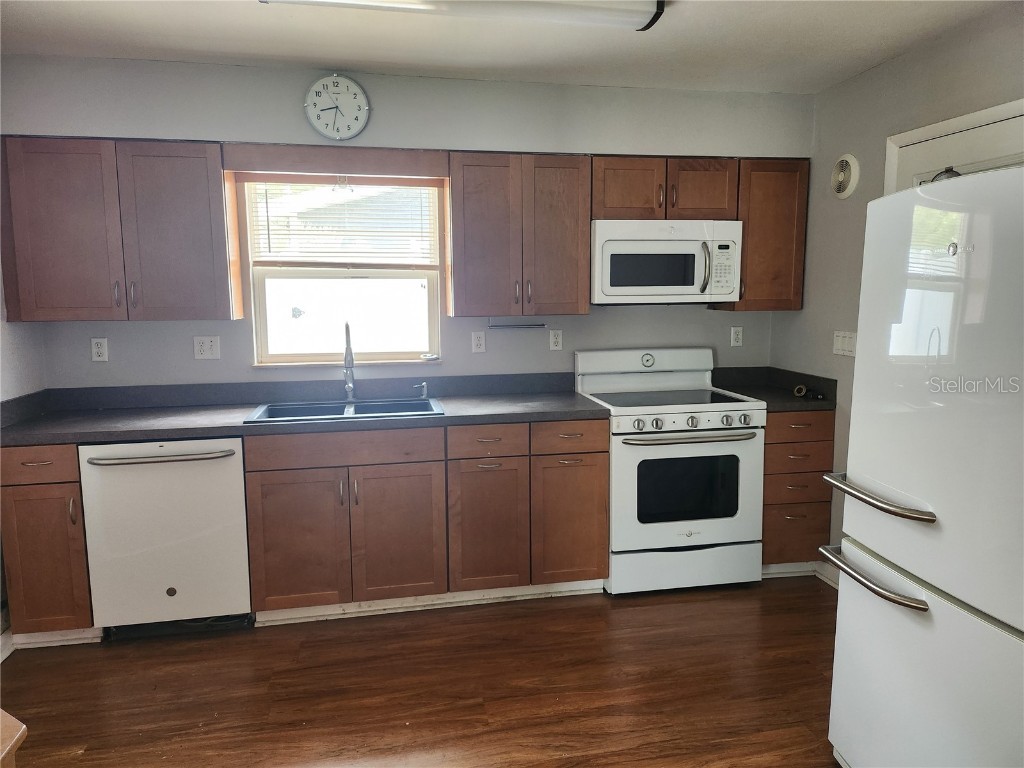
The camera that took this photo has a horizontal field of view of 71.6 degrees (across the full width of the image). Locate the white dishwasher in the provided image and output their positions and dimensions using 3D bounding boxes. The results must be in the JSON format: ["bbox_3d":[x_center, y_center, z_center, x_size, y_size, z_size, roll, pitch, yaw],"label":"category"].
[{"bbox_3d":[-1.476,0.585,3.211,0.614,0.769,0.611,-2,7,-11],"label":"white dishwasher"}]

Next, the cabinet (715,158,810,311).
[{"bbox_3d":[1.308,-0.773,3.811,0.392,0.763,0.325,-2,7,-11],"label":"cabinet"}]

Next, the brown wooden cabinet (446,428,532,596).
[{"bbox_3d":[-0.161,0.525,3.486,0.374,0.764,0.630,-2,7,-11],"label":"brown wooden cabinet"}]

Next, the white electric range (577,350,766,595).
[{"bbox_3d":[0.781,0.407,3.622,0.764,1.120,0.675,-2,7,-11],"label":"white electric range"}]

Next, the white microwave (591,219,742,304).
[{"bbox_3d":[0.742,-0.616,3.668,0.760,0.396,0.390,-2,7,-11],"label":"white microwave"}]

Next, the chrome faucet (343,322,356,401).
[{"bbox_3d":[-0.786,-0.093,3.414,0.062,0.402,0.240,-2,7,-11],"label":"chrome faucet"}]

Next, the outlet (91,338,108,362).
[{"bbox_3d":[-1.957,-0.161,3.372,0.070,0.111,0.012,-2,7,-11],"label":"outlet"}]

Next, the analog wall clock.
[{"bbox_3d":[-0.777,-1.234,3.162,0.286,0.286,0.042,-2,7,-11],"label":"analog wall clock"}]

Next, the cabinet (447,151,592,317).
[{"bbox_3d":[0.021,-0.725,3.545,0.675,0.762,0.320,-2,7,-11],"label":"cabinet"}]

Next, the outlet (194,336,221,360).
[{"bbox_3d":[-1.486,-0.174,3.467,0.116,0.113,0.012,-2,7,-11],"label":"outlet"}]

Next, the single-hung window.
[{"bbox_3d":[-0.832,-0.552,3.592,0.925,0.895,0.099,-2,7,-11],"label":"single-hung window"}]

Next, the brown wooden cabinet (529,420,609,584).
[{"bbox_3d":[0.208,0.512,3.560,0.377,0.764,0.630,-2,7,-11],"label":"brown wooden cabinet"}]

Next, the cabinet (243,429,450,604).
[{"bbox_3d":[-0.759,0.552,3.375,0.835,0.759,0.611,-2,7,-11],"label":"cabinet"}]

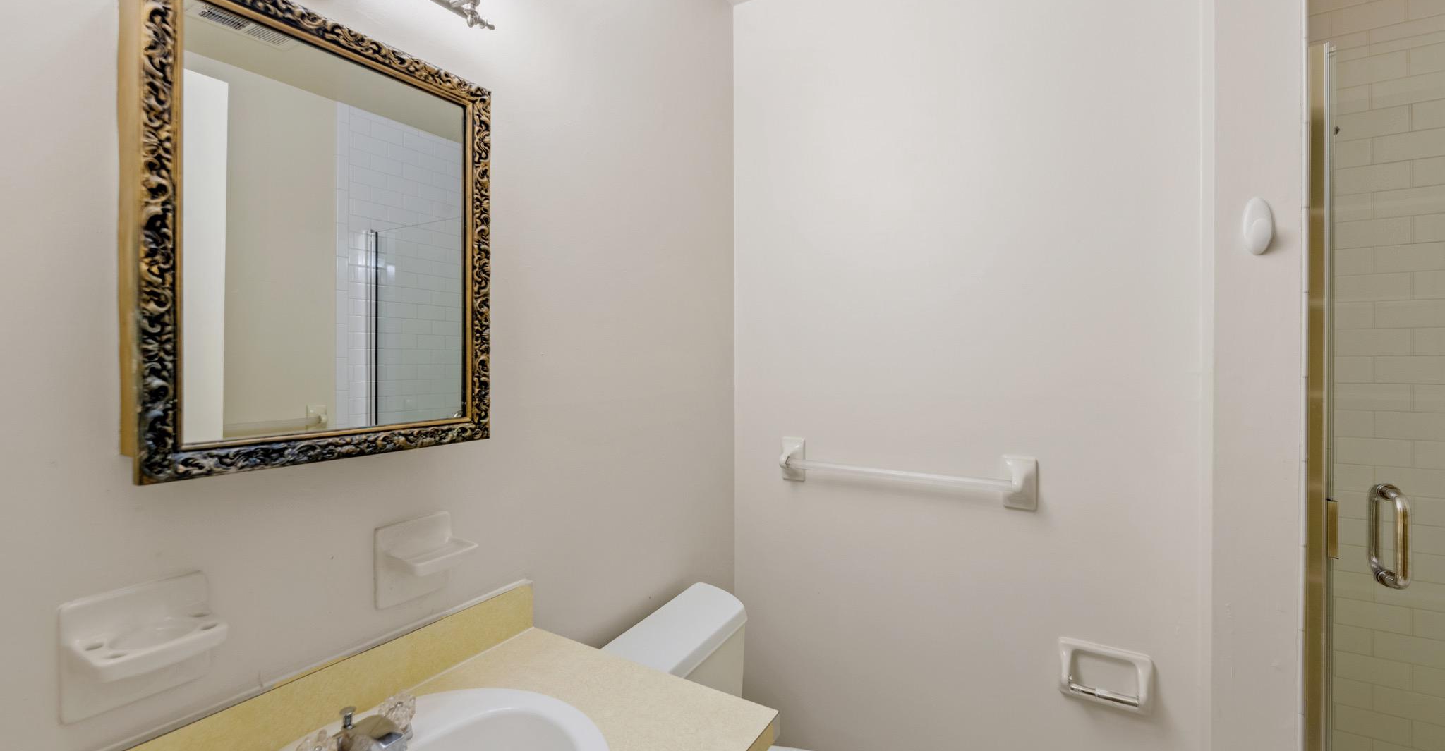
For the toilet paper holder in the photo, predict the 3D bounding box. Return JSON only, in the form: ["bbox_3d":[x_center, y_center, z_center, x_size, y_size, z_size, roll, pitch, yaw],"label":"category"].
[{"bbox_3d":[0.869,0.699,1.276,0.175,0.131,0.075,1,1,31],"label":"toilet paper holder"}]

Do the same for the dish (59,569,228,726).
[{"bbox_3d":[-0.631,0.307,0.622,0.088,0.125,0.123,1,1,31],"label":"dish"}]

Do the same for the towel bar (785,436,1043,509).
[{"bbox_3d":[0.459,0.262,1.516,0.678,0.130,0.077,1,1,31],"label":"towel bar"}]

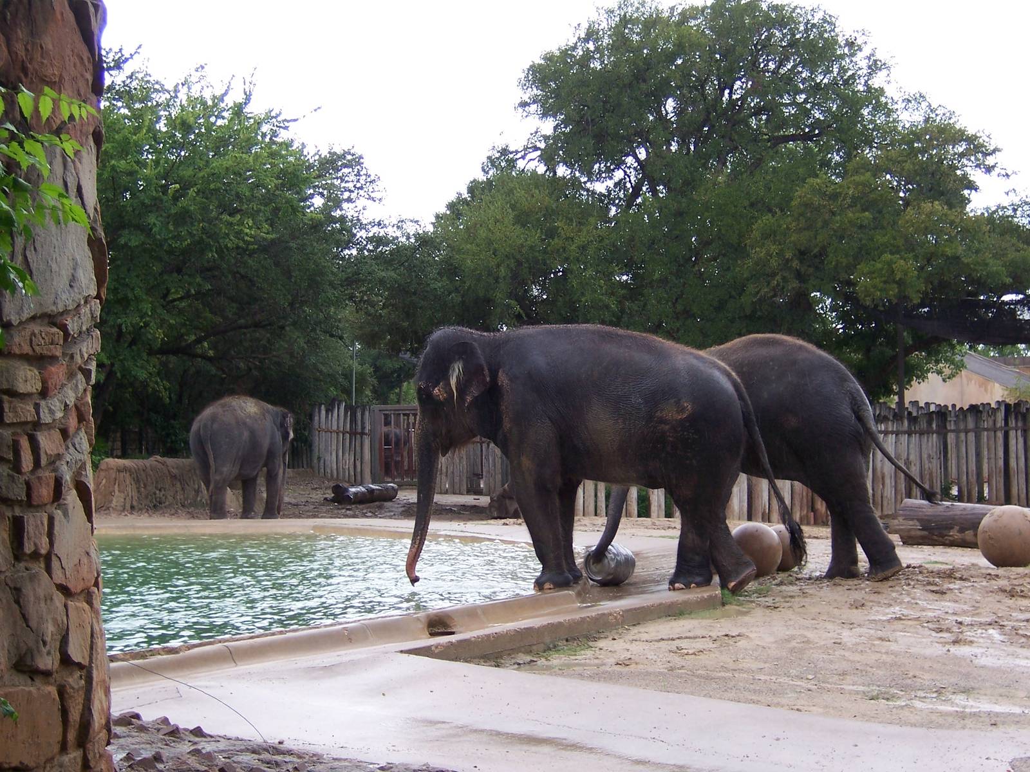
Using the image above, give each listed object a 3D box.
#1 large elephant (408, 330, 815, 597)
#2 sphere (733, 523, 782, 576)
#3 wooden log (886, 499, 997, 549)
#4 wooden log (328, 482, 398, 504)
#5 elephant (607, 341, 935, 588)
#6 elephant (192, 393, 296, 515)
[{"bbox_3d":[0.842,0.655,16.600,3.600,2.440,1.300,0,-2,3],"label":"large elephant"},{"bbox_3d":[2.538,1.729,18.800,0.560,0.560,0.560,0,-2,0],"label":"sphere"},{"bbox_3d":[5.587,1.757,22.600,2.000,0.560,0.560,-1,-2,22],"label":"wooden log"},{"bbox_3d":[-3.271,2.317,38.500,1.550,0.450,0.450,1,-2,-35],"label":"wooden log"},{"bbox_3d":[2.572,0.718,18.200,3.300,2.440,1.300,0,-2,12],"label":"elephant"},{"bbox_3d":[-5.050,1.316,33.000,1.250,2.280,2.800,-1,-2,35],"label":"elephant"}]

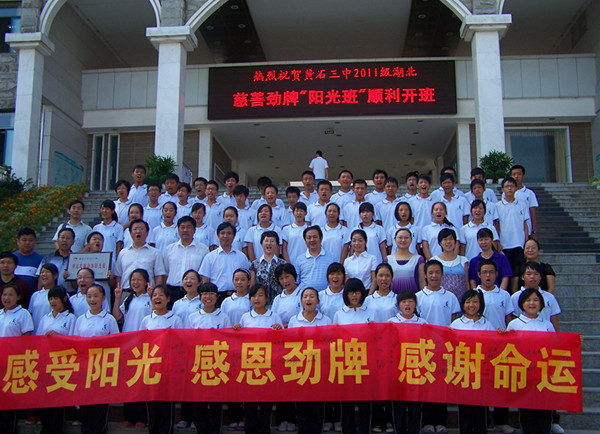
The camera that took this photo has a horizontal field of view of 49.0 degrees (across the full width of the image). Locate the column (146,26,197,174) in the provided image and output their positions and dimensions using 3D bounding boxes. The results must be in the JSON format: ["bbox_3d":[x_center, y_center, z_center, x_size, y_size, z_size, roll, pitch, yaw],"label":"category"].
[{"bbox_3d":[-3.614,-2.997,18.429,1.151,4.462,0.850,-1,-7,5],"label":"column"}]

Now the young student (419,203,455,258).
[{"bbox_3d":[1.714,0.592,7.978,0.450,1.559,0.280,-1,-9,7],"label":"young student"}]

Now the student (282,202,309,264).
[{"bbox_3d":[-0.017,0.632,7.851,0.440,1.625,0.270,0,-6,3],"label":"student"}]

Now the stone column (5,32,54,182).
[{"bbox_3d":[-9.132,-3.351,21.973,1.200,5.390,0.970,-1,-8,5],"label":"stone column"}]

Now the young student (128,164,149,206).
[{"bbox_3d":[-2.362,0.114,9.554,0.460,1.780,0.280,0,-9,-2],"label":"young student"}]

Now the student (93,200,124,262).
[{"bbox_3d":[-2.449,0.584,8.281,0.440,1.600,0.280,1,-7,-4],"label":"student"}]

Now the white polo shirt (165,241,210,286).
[{"bbox_3d":[-1.307,0.532,7.620,0.520,0.570,0.270,0,-7,-2],"label":"white polo shirt"}]

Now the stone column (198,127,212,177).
[{"bbox_3d":[-3.707,-1.646,25.603,0.497,3.601,0.497,-1,-9,5],"label":"stone column"}]

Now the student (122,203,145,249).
[{"bbox_3d":[-2.112,0.611,8.313,0.440,1.600,0.280,0,-9,-2],"label":"student"}]

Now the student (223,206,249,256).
[{"bbox_3d":[-0.807,0.662,7.922,0.440,1.580,0.270,0,-6,1],"label":"student"}]

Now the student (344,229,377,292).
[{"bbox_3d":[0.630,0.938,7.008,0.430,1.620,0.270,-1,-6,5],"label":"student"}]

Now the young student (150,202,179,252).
[{"bbox_3d":[-1.704,0.603,8.278,0.440,1.608,0.280,0,-9,0],"label":"young student"}]

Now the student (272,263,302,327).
[{"bbox_3d":[-0.125,1.273,6.481,0.440,1.630,0.320,0,-7,2],"label":"student"}]

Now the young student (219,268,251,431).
[{"bbox_3d":[-0.637,1.320,6.610,0.430,1.603,0.280,0,-7,0],"label":"young student"}]

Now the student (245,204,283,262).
[{"bbox_3d":[-0.444,0.614,8.165,0.450,1.561,0.280,0,-9,3],"label":"student"}]

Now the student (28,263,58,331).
[{"bbox_3d":[-2.551,1.244,6.539,0.440,1.576,0.280,-1,-9,6],"label":"student"}]

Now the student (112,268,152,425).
[{"bbox_3d":[-1.663,1.330,6.700,0.480,1.600,0.320,1,-8,-4],"label":"student"}]

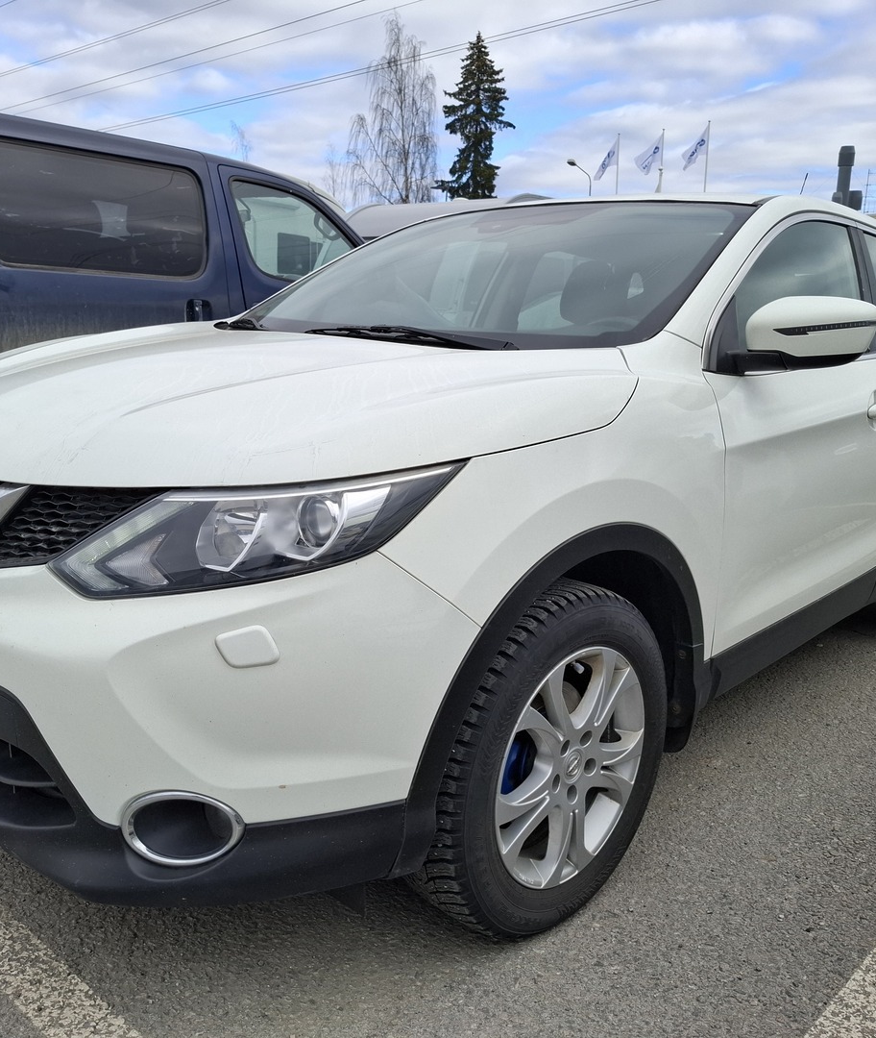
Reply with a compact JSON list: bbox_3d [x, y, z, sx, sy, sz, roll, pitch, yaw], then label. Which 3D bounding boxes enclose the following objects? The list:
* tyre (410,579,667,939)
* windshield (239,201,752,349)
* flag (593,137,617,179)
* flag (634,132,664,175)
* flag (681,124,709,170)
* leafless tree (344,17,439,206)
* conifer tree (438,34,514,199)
[{"bbox_3d":[0.201,0.460,1.847,0.225,0.685,0.685,12,16,42],"label":"tyre"},{"bbox_3d":[0.100,-0.733,2.616,1.470,0.130,0.892,12,44,42],"label":"windshield"},{"bbox_3d":[7.662,-16.384,41.909,1.192,1.912,0.500,3,12,9],"label":"flag"},{"bbox_3d":[9.371,-16.268,40.873,1.427,1.865,0.500,4,12,11],"label":"flag"},{"bbox_3d":[10.950,-15.861,39.214,1.319,1.923,0.500,4,12,14],"label":"flag"},{"bbox_3d":[-2.592,-19.240,53.120,5.137,18.146,5.137,1,12,-3],"label":"leafless tree"},{"bbox_3d":[2.223,-18.738,53.262,4.196,17.322,4.196,2,12,2],"label":"conifer tree"}]

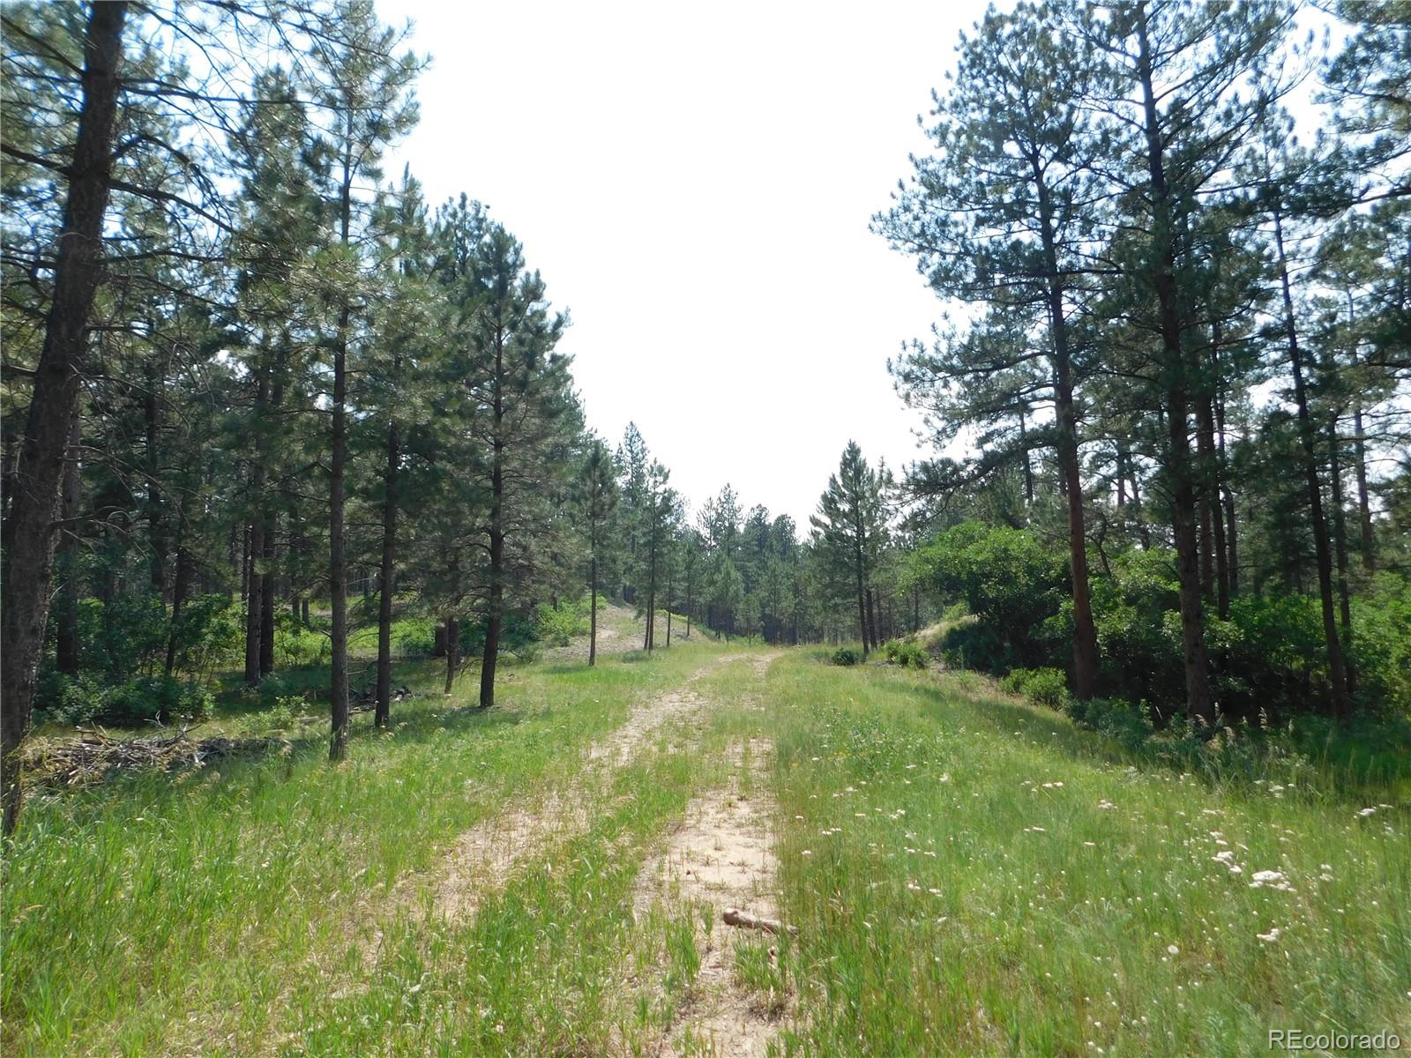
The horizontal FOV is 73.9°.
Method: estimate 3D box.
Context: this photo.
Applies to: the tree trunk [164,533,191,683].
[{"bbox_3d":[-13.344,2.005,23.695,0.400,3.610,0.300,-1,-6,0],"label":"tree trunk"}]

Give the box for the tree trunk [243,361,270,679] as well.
[{"bbox_3d":[-11.581,-0.255,24.235,0.367,8.633,0.367,2,-8,-26],"label":"tree trunk"}]

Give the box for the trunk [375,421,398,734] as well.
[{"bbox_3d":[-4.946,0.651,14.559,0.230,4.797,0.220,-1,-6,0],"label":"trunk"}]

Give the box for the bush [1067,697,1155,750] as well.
[{"bbox_3d":[5.779,2.751,13.338,1.250,0.710,1.000,-1,-6,0],"label":"bush"}]

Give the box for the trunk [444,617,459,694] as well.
[{"bbox_3d":[-5.780,2.876,21.307,0.190,1.764,0.190,4,-8,-15],"label":"trunk"}]

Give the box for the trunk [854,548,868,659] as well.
[{"bbox_3d":[6.343,2.971,37.933,0.246,4.503,0.246,-4,-7,9],"label":"trunk"}]

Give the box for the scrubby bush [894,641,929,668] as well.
[{"bbox_3d":[7.138,4.362,32.551,1.250,0.949,1.150,-1,-6,0],"label":"scrubby bush"}]

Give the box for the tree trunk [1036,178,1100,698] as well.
[{"bbox_3d":[7.810,-2.169,20.450,0.470,11.643,0.470,-5,-8,21],"label":"tree trunk"}]

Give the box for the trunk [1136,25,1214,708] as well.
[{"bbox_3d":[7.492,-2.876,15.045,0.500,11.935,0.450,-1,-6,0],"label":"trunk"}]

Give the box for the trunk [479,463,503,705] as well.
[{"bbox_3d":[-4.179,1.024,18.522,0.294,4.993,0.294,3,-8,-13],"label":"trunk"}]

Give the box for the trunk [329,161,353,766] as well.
[{"bbox_3d":[-4.428,-0.997,11.405,0.260,7.508,0.230,-1,-6,0],"label":"trunk"}]

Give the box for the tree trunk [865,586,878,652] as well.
[{"bbox_3d":[7.261,3.931,40.834,0.313,2.828,0.313,-5,-7,10],"label":"tree trunk"}]

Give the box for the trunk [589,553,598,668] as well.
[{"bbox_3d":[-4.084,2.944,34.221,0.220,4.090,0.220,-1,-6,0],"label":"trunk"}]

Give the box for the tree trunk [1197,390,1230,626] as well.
[{"bbox_3d":[13.159,-0.635,24.284,0.325,6.181,0.325,-5,-8,28],"label":"tree trunk"}]

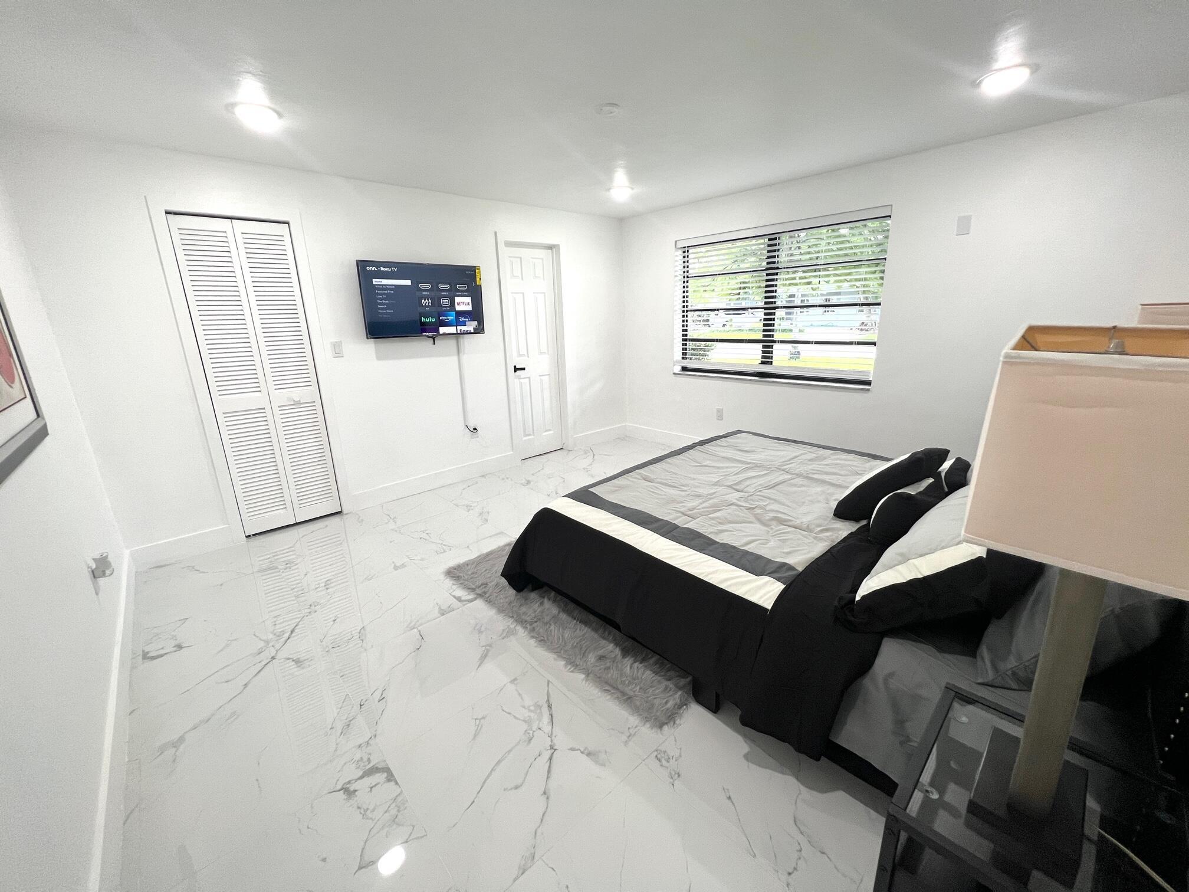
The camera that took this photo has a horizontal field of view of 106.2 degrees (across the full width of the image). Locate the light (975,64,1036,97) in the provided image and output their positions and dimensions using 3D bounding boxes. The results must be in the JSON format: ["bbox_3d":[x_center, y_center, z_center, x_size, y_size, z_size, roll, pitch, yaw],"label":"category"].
[{"bbox_3d":[1.902,-1.691,2.066,0.195,0.040,0.195,-15,21,-41],"label":"light"}]

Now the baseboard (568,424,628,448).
[{"bbox_3d":[0.070,-0.100,5.261,0.948,0.144,0.016,-15,21,-41],"label":"baseboard"}]

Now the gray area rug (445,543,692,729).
[{"bbox_3d":[-0.024,0.776,2.373,0.860,0.040,1.540,-15,21,-41],"label":"gray area rug"}]

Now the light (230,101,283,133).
[{"bbox_3d":[-1.650,-1.600,2.176,0.195,0.040,0.195,-15,21,-41],"label":"light"}]

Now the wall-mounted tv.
[{"bbox_3d":[-1.330,-1.145,3.521,0.962,0.550,0.070,-15,21,-41],"label":"wall-mounted tv"}]

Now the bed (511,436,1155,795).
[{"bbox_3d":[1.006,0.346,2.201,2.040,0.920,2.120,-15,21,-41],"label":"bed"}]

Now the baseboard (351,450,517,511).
[{"bbox_3d":[-1.349,0.296,3.975,1.548,0.144,0.016,-15,21,-41],"label":"baseboard"}]

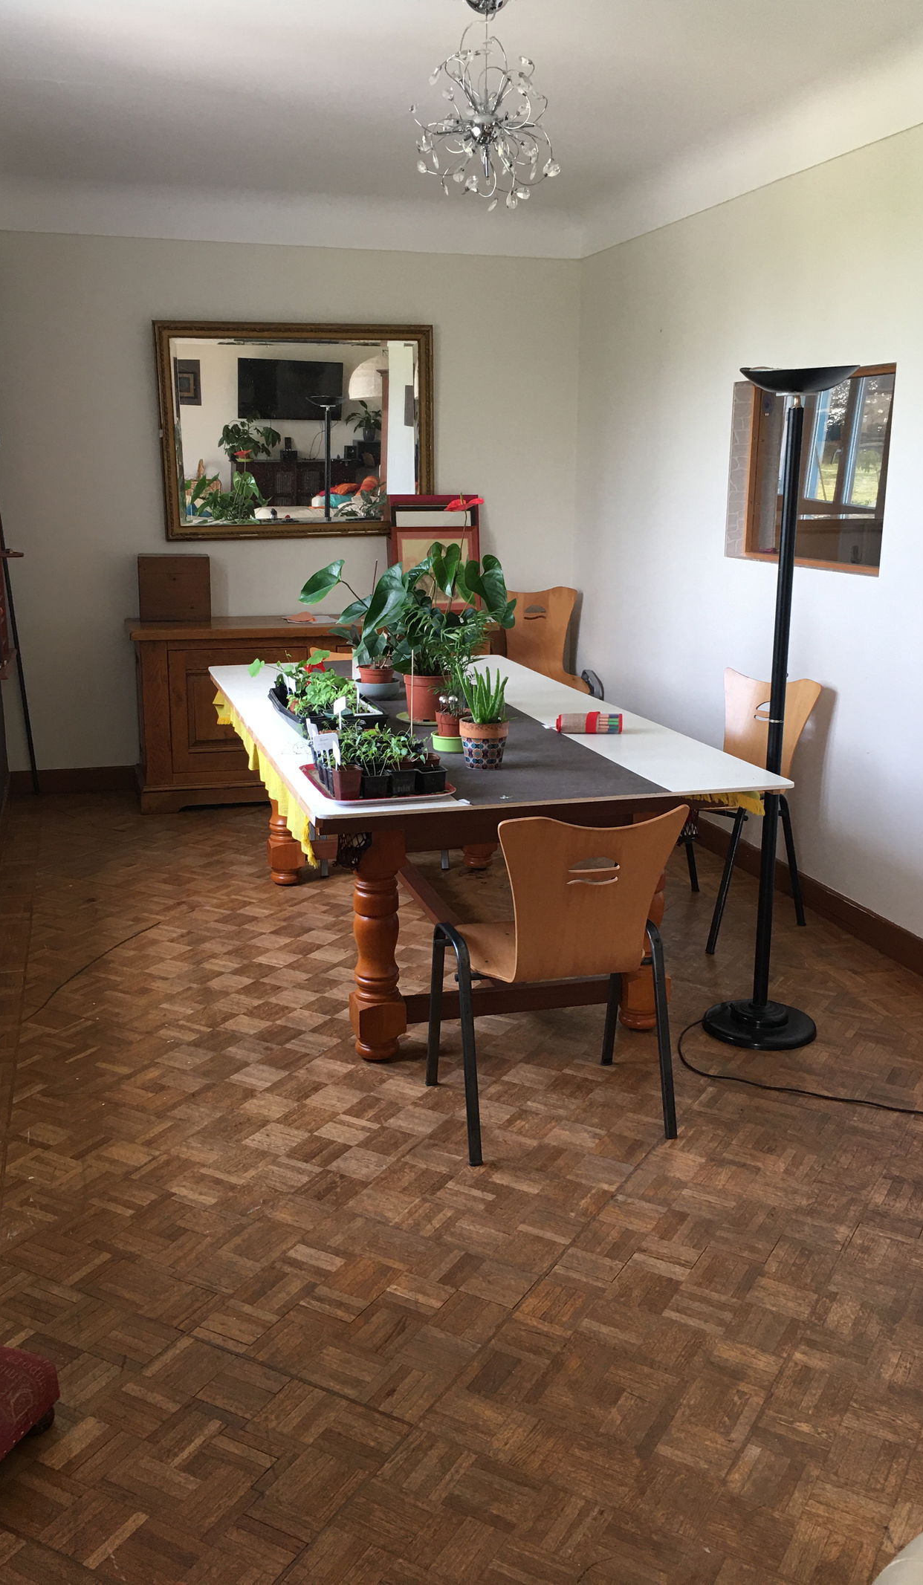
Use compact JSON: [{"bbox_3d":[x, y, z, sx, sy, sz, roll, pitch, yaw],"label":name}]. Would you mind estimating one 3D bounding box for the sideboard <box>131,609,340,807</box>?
[{"bbox_3d":[-0.723,-0.422,6.487,1.730,0.835,0.540,-4,14,-15],"label":"sideboard"}]

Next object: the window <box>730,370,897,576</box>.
[{"bbox_3d":[1.236,-1.127,4.647,0.120,0.650,1.070,-4,14,-14],"label":"window"}]

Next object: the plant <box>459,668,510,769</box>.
[{"bbox_3d":[0.062,-0.199,3.472,0.140,0.250,0.140,0,13,0],"label":"plant"}]

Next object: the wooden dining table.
[{"bbox_3d":[-0.083,0.124,4.330,1.200,0.778,2.450,-4,14,-15],"label":"wooden dining table"}]

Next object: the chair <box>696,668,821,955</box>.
[{"bbox_3d":[0.864,0.043,4.572,0.520,0.820,0.500,-9,16,-34],"label":"chair"}]

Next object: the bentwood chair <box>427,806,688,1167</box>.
[{"bbox_3d":[0.215,0.389,3.134,0.505,0.820,0.530,-4,14,-14],"label":"bentwood chair"}]

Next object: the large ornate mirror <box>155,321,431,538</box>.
[{"bbox_3d":[-0.770,-1.735,6.400,1.330,1.005,0.060,-4,16,-15],"label":"large ornate mirror"}]

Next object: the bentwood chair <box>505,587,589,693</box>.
[{"bbox_3d":[0.443,-0.535,6.663,0.500,0.880,0.530,-3,14,-12],"label":"bentwood chair"}]

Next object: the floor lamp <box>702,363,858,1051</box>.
[{"bbox_3d":[0.852,-0.210,3.557,0.340,1.786,0.340,-4,14,-15],"label":"floor lamp"}]

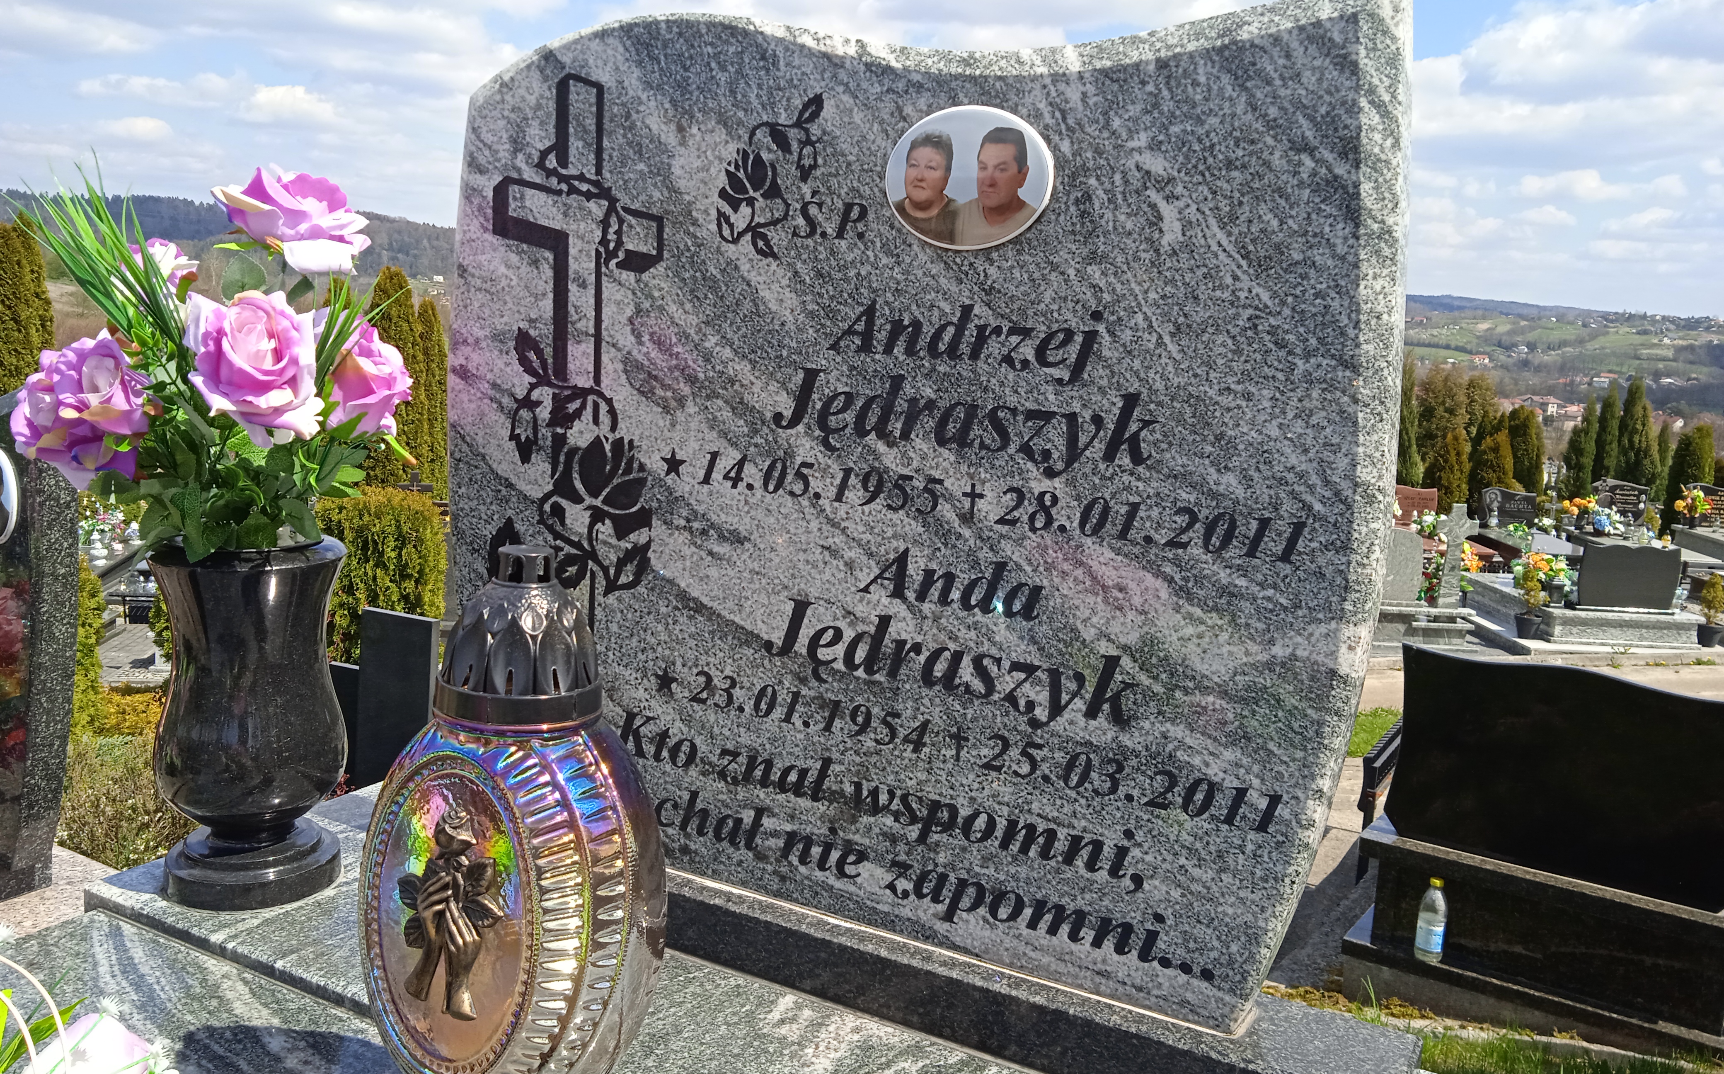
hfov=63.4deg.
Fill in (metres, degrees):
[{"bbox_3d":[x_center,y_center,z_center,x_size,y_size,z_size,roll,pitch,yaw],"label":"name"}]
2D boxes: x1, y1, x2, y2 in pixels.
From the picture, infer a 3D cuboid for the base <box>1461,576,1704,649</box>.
[{"bbox_3d":[7.215,0.739,14.117,1.533,0.300,1.808,4,9,0],"label":"base"}]

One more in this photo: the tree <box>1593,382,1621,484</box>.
[{"bbox_3d":[14.128,-1.715,26.500,0.550,2.520,0.550,4,9,0],"label":"tree"}]

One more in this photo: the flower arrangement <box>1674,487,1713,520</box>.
[{"bbox_3d":[11.331,-0.440,19.000,0.500,0.440,0.450,4,9,0],"label":"flower arrangement"}]

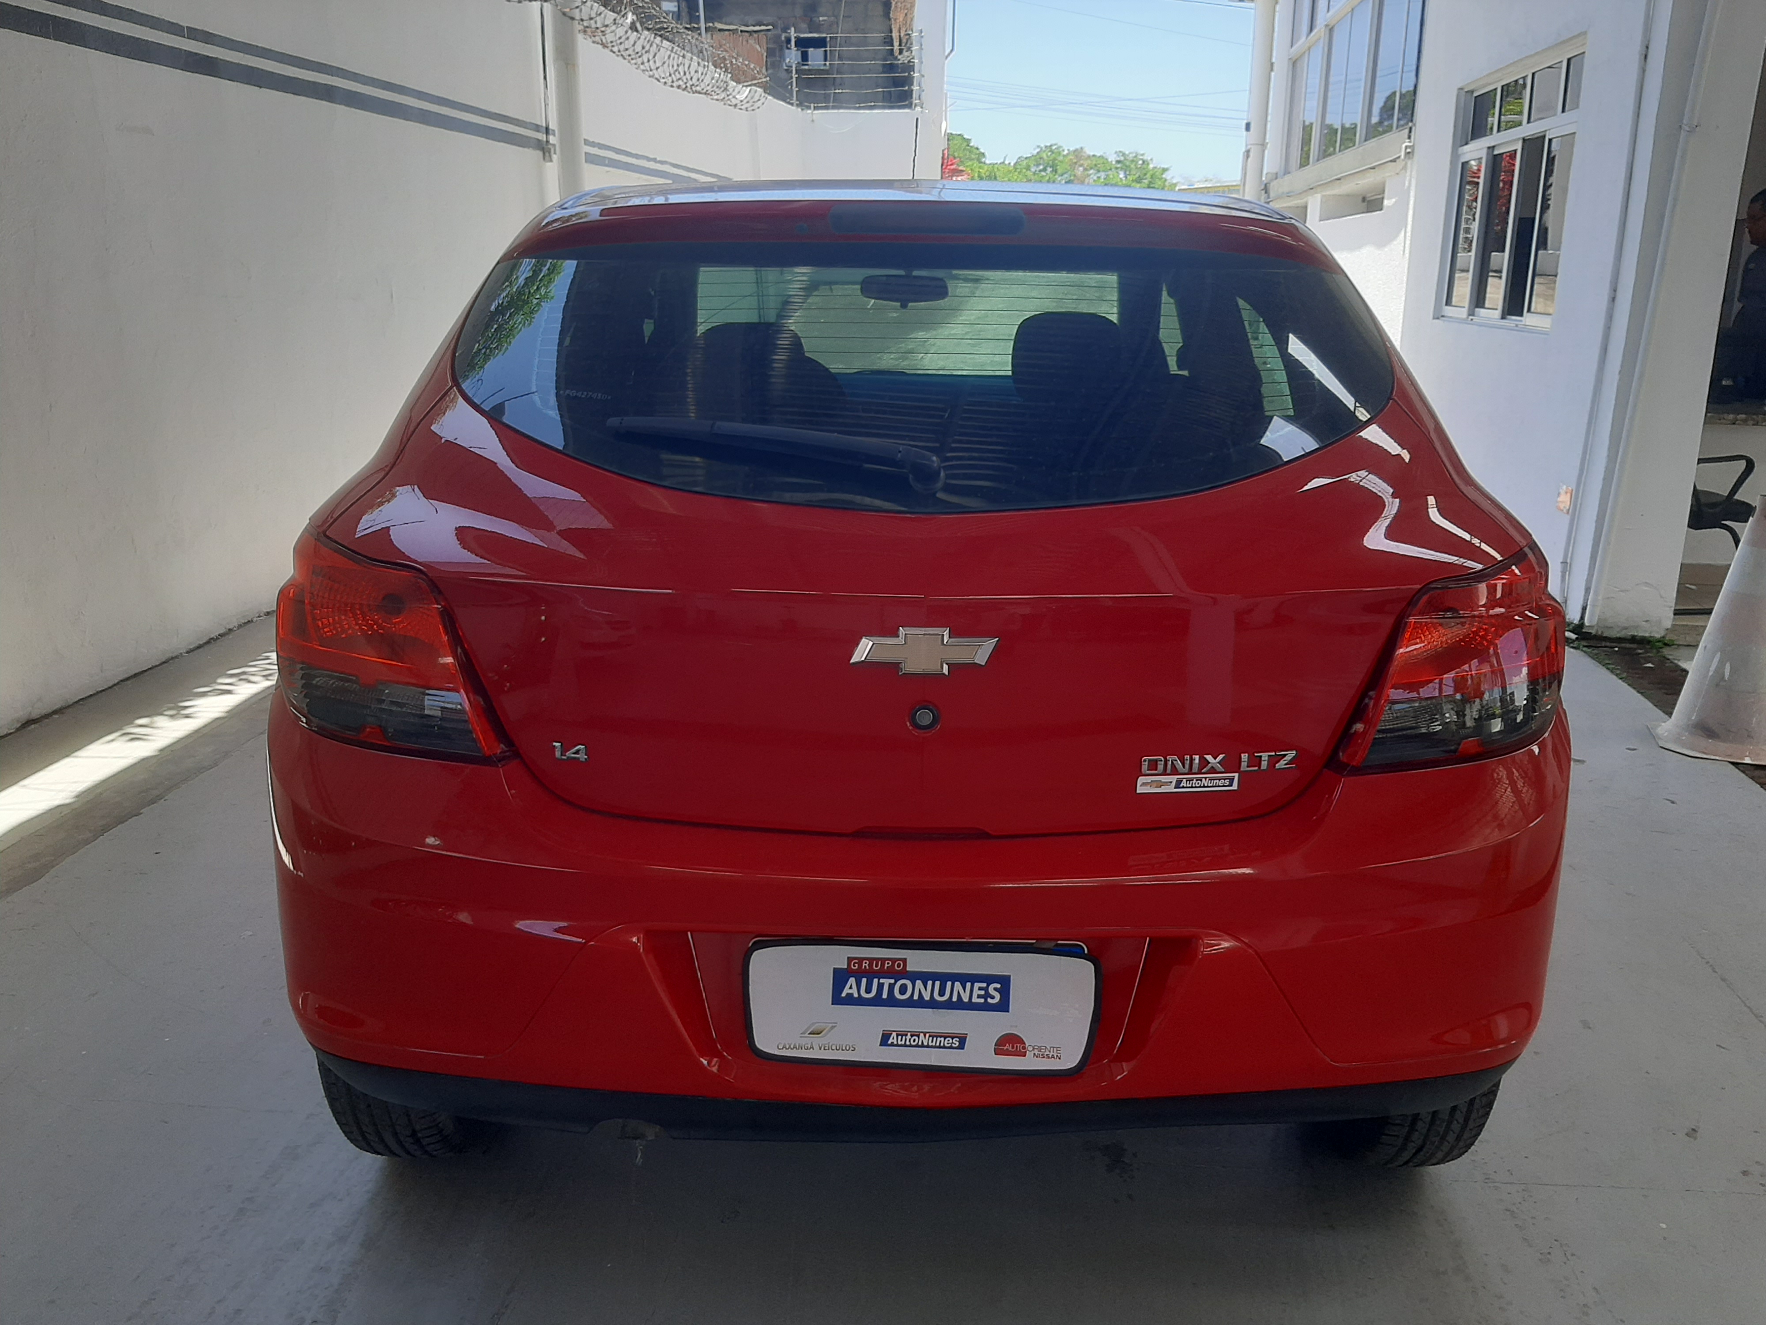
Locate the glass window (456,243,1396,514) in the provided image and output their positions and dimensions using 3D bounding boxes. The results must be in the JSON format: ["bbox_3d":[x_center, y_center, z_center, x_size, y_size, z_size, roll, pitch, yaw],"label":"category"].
[{"bbox_3d":[0.048,-0.351,1.641,1.160,0.410,0.130,1,-24,1],"label":"glass window"}]

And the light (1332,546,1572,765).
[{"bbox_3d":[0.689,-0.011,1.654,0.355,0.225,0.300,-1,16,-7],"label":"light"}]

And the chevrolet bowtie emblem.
[{"bbox_3d":[0.047,-0.011,1.524,0.166,0.055,0.018,1,4,1],"label":"chevrolet bowtie emblem"}]

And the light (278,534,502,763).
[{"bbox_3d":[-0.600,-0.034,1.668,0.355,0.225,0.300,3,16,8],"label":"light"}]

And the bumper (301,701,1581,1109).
[{"bbox_3d":[0.038,0.282,1.695,1.680,0.440,0.380,1,16,1],"label":"bumper"}]

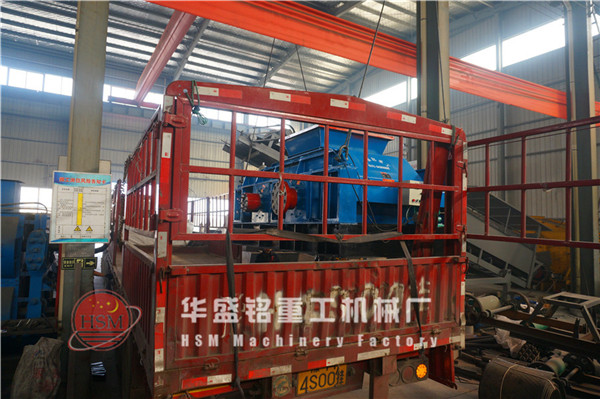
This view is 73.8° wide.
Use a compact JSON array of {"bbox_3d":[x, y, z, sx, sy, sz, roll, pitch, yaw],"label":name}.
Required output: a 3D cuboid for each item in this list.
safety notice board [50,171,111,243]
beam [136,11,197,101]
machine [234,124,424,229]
[{"bbox_3d":[-2.545,0.097,4.653,0.605,0.825,0.025,3,-4,-27],"label":"safety notice board"},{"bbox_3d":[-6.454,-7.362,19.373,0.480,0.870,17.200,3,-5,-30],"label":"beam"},{"bbox_3d":[0.165,-0.195,4.880,1.328,1.085,2.817,3,-4,-28],"label":"machine"}]

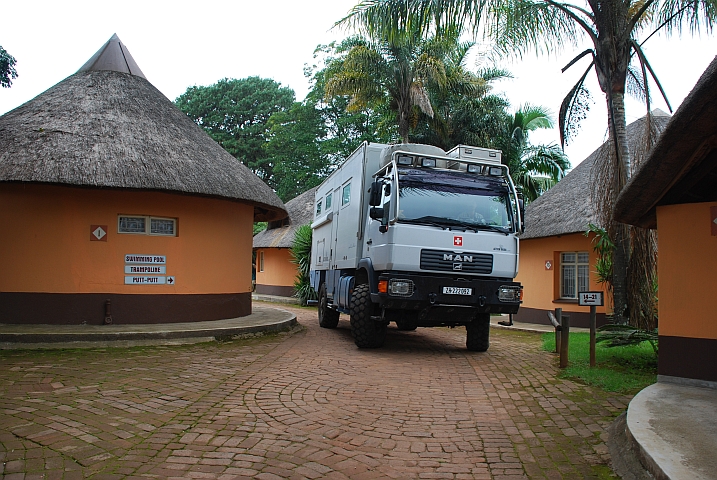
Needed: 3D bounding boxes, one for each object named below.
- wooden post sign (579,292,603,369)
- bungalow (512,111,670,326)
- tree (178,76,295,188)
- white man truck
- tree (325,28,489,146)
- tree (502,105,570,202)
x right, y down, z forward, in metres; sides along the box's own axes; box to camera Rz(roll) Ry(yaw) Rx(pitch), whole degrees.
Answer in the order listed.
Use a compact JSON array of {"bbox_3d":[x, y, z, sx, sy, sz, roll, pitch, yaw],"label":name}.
[{"bbox_3d":[3.537,1.367,8.201,0.380,1.175,0.090,1,-4,11],"label":"wooden post sign"},{"bbox_3d":[8.944,-0.598,16.049,9.400,6.441,9.400,-1,-5,30],"label":"bungalow"},{"bbox_3d":[-8.579,-3.837,38.475,10.500,15.365,10.000,2,-4,0],"label":"tree"},{"bbox_3d":[0.713,0.271,12.693,2.500,3.880,8.100,5,-5,-13],"label":"white man truck"},{"bbox_3d":[1.891,-2.453,20.295,5.900,10.486,5.600,2,-4,0],"label":"tree"},{"bbox_3d":[6.783,-1.230,22.225,4.300,8.596,4.200,2,-4,0],"label":"tree"}]

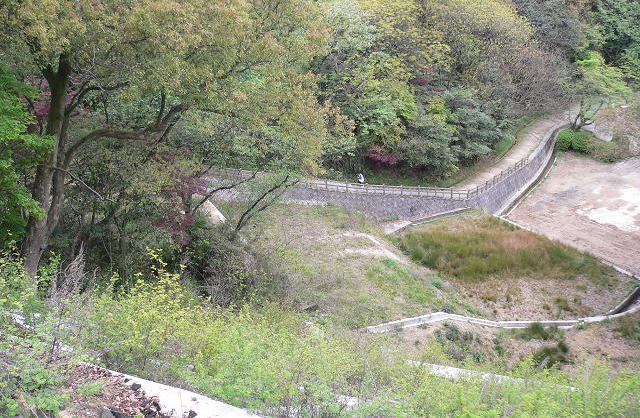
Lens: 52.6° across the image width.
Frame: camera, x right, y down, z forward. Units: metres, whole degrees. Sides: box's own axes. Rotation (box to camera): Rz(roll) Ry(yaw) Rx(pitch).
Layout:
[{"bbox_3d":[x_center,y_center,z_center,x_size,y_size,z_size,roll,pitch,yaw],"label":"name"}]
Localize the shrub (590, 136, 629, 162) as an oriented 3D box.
[{"bbox_3d":[32.032,-6.639,71.600,4.100,2.400,3.200,4,17,12],"label":"shrub"}]

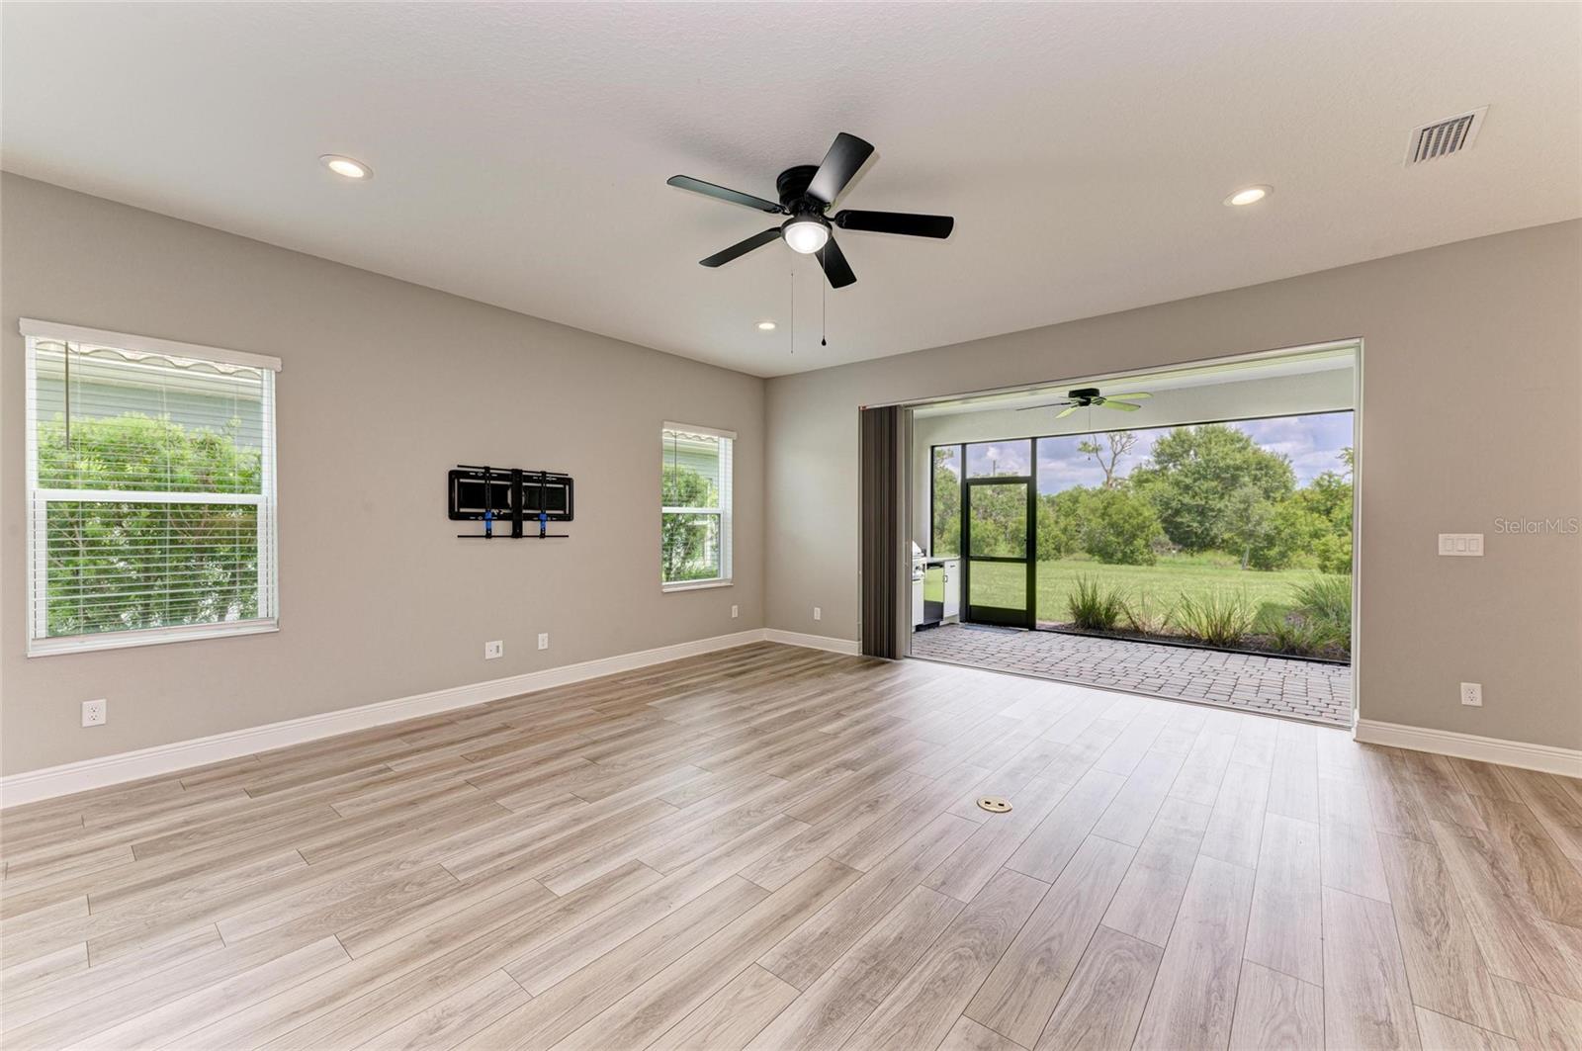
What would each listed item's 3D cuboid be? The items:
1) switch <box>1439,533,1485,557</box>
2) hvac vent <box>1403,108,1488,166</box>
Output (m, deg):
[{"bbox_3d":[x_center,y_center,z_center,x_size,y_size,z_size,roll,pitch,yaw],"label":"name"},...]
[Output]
[{"bbox_3d":[3.687,0.108,3.379,0.166,0.120,0.014,0,0,40],"label":"switch"},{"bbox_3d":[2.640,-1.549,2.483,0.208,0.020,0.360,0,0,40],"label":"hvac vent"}]

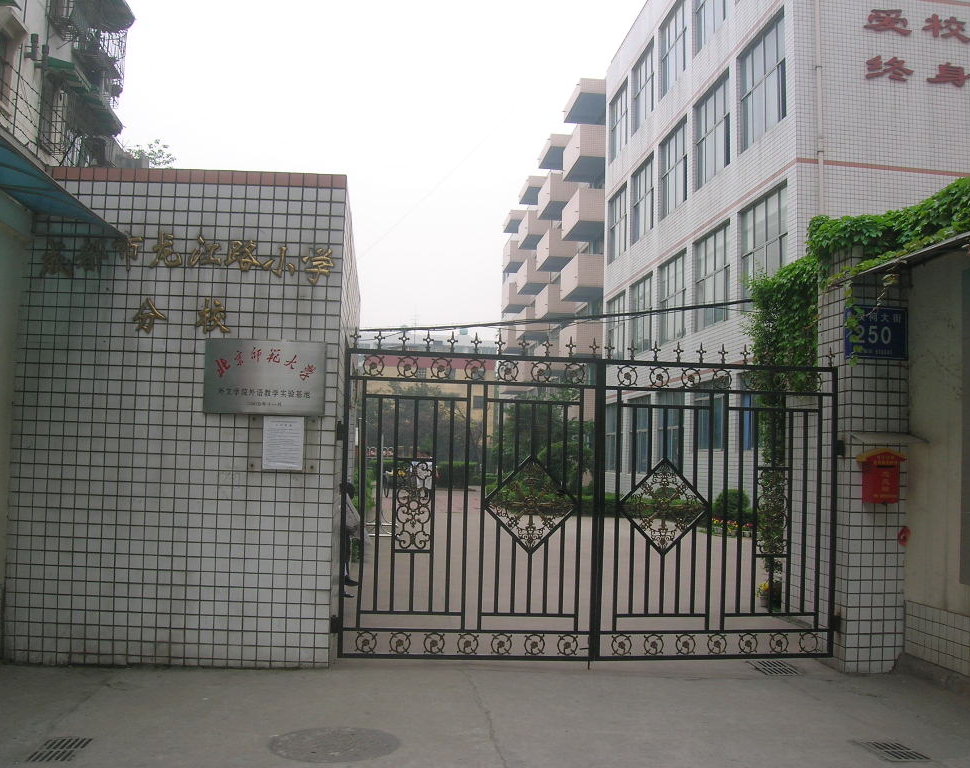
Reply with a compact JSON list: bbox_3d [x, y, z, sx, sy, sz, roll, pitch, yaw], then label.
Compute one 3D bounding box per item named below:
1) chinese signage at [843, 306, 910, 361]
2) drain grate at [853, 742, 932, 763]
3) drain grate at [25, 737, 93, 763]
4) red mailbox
[{"bbox_3d":[2.895,-0.375,7.408,0.523,0.402,0.030,2,-3,-6],"label":"chinese signage"},{"bbox_3d":[2.167,1.964,5.356,0.236,0.030,0.402,2,-3,-7],"label":"drain grate"},{"bbox_3d":[-2.133,1.858,5.072,0.231,0.030,0.402,2,-3,-6],"label":"drain grate"},{"bbox_3d":[2.872,0.666,7.289,0.317,0.402,0.151,2,-3,-6],"label":"red mailbox"}]

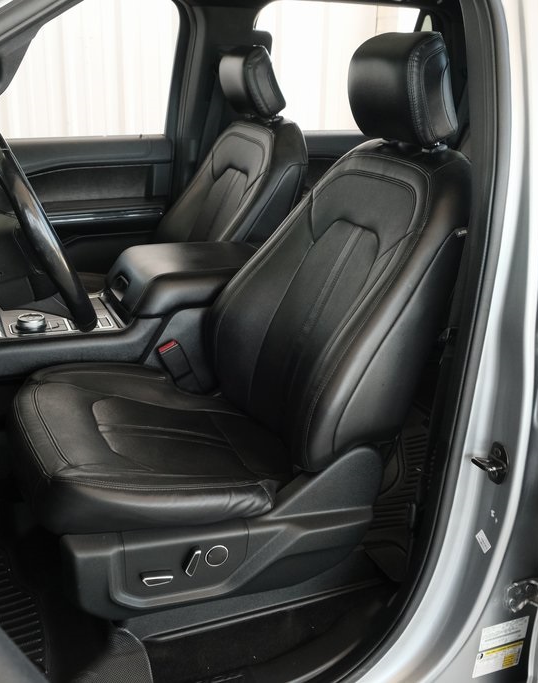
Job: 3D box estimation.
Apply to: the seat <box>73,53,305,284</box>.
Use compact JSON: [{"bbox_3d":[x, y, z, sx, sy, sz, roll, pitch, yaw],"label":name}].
[{"bbox_3d":[-0.349,-0.343,2.220,0.845,0.960,0.570,-7,21,-19],"label":"seat"}]

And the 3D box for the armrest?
[{"bbox_3d":[-0.156,-0.173,1.881,0.435,0.120,0.290,-7,21,-19],"label":"armrest"}]

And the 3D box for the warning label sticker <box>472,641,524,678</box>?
[{"bbox_3d":[0.385,0.534,1.290,0.091,0.049,0.001,-2,19,-21],"label":"warning label sticker"}]

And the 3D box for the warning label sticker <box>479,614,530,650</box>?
[{"bbox_3d":[0.391,0.485,1.275,0.091,0.048,0.001,-5,20,-20],"label":"warning label sticker"}]

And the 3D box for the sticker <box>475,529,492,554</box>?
[{"bbox_3d":[0.350,0.326,1.250,0.015,0.038,0.001,-47,19,-3],"label":"sticker"}]

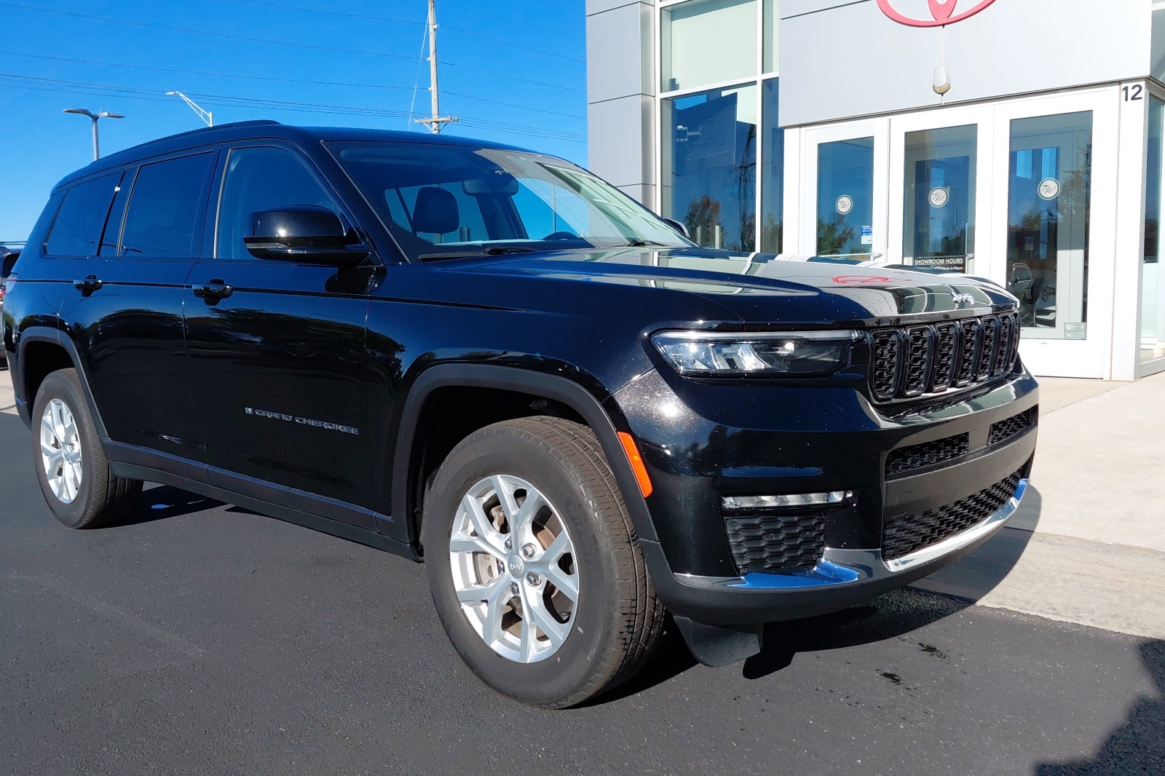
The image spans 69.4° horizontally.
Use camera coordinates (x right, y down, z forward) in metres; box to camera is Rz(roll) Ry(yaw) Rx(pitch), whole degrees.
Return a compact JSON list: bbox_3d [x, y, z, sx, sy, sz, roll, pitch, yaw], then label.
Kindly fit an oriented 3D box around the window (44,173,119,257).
[{"bbox_3d":[-2.509,-0.849,4.202,0.713,0.406,0.050,3,-13,41],"label":"window"}]

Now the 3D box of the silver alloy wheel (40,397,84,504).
[{"bbox_3d":[-2.506,0.299,4.189,0.495,0.495,0.168,4,9,39],"label":"silver alloy wheel"}]

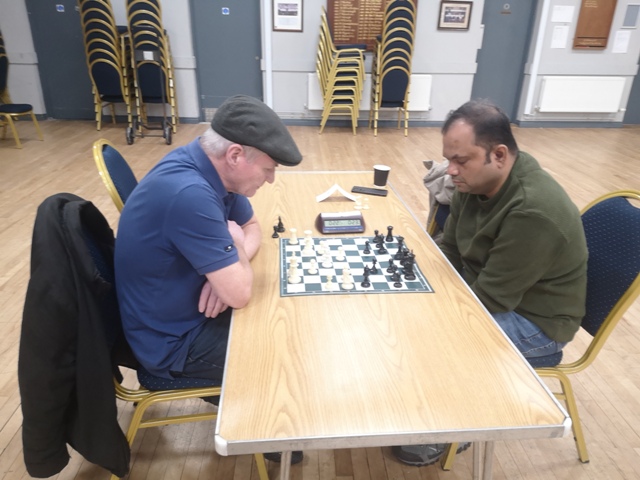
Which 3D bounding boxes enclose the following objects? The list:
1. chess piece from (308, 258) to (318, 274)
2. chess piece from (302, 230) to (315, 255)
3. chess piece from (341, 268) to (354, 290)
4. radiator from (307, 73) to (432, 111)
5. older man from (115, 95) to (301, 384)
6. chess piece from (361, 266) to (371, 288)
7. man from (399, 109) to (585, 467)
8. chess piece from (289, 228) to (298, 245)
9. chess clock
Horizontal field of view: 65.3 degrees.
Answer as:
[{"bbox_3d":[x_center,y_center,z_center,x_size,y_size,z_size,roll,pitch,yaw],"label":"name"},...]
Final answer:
[{"bbox_3d":[-0.023,0.091,1.703,0.030,0.046,0.030,-1,23,-5],"label":"chess piece"},{"bbox_3d":[-0.042,0.009,1.850,0.037,0.083,0.037,-1,23,-5],"label":"chess piece"},{"bbox_3d":[0.093,0.122,1.608,0.036,0.066,0.035,-1,23,-5],"label":"chess piece"},{"bbox_3d":[0.768,-2.293,7.750,1.890,0.525,0.100,0,23,-2],"label":"radiator"},{"bbox_3d":[-0.344,0.183,1.667,0.640,1.290,0.500,-1,23,-5],"label":"older man"},{"bbox_3d":[0.151,0.118,1.617,0.031,0.071,0.031,-1,23,-5],"label":"chess piece"},{"bbox_3d":[0.600,0.166,1.774,0.700,1.280,0.530,-1,23,-5],"label":"man"},{"bbox_3d":[-0.101,-0.014,1.937,0.034,0.055,0.034,-1,23,-5],"label":"chess piece"},{"bbox_3d":[0.089,-0.069,2.080,0.200,0.057,0.105,-2,23,-8],"label":"chess clock"}]

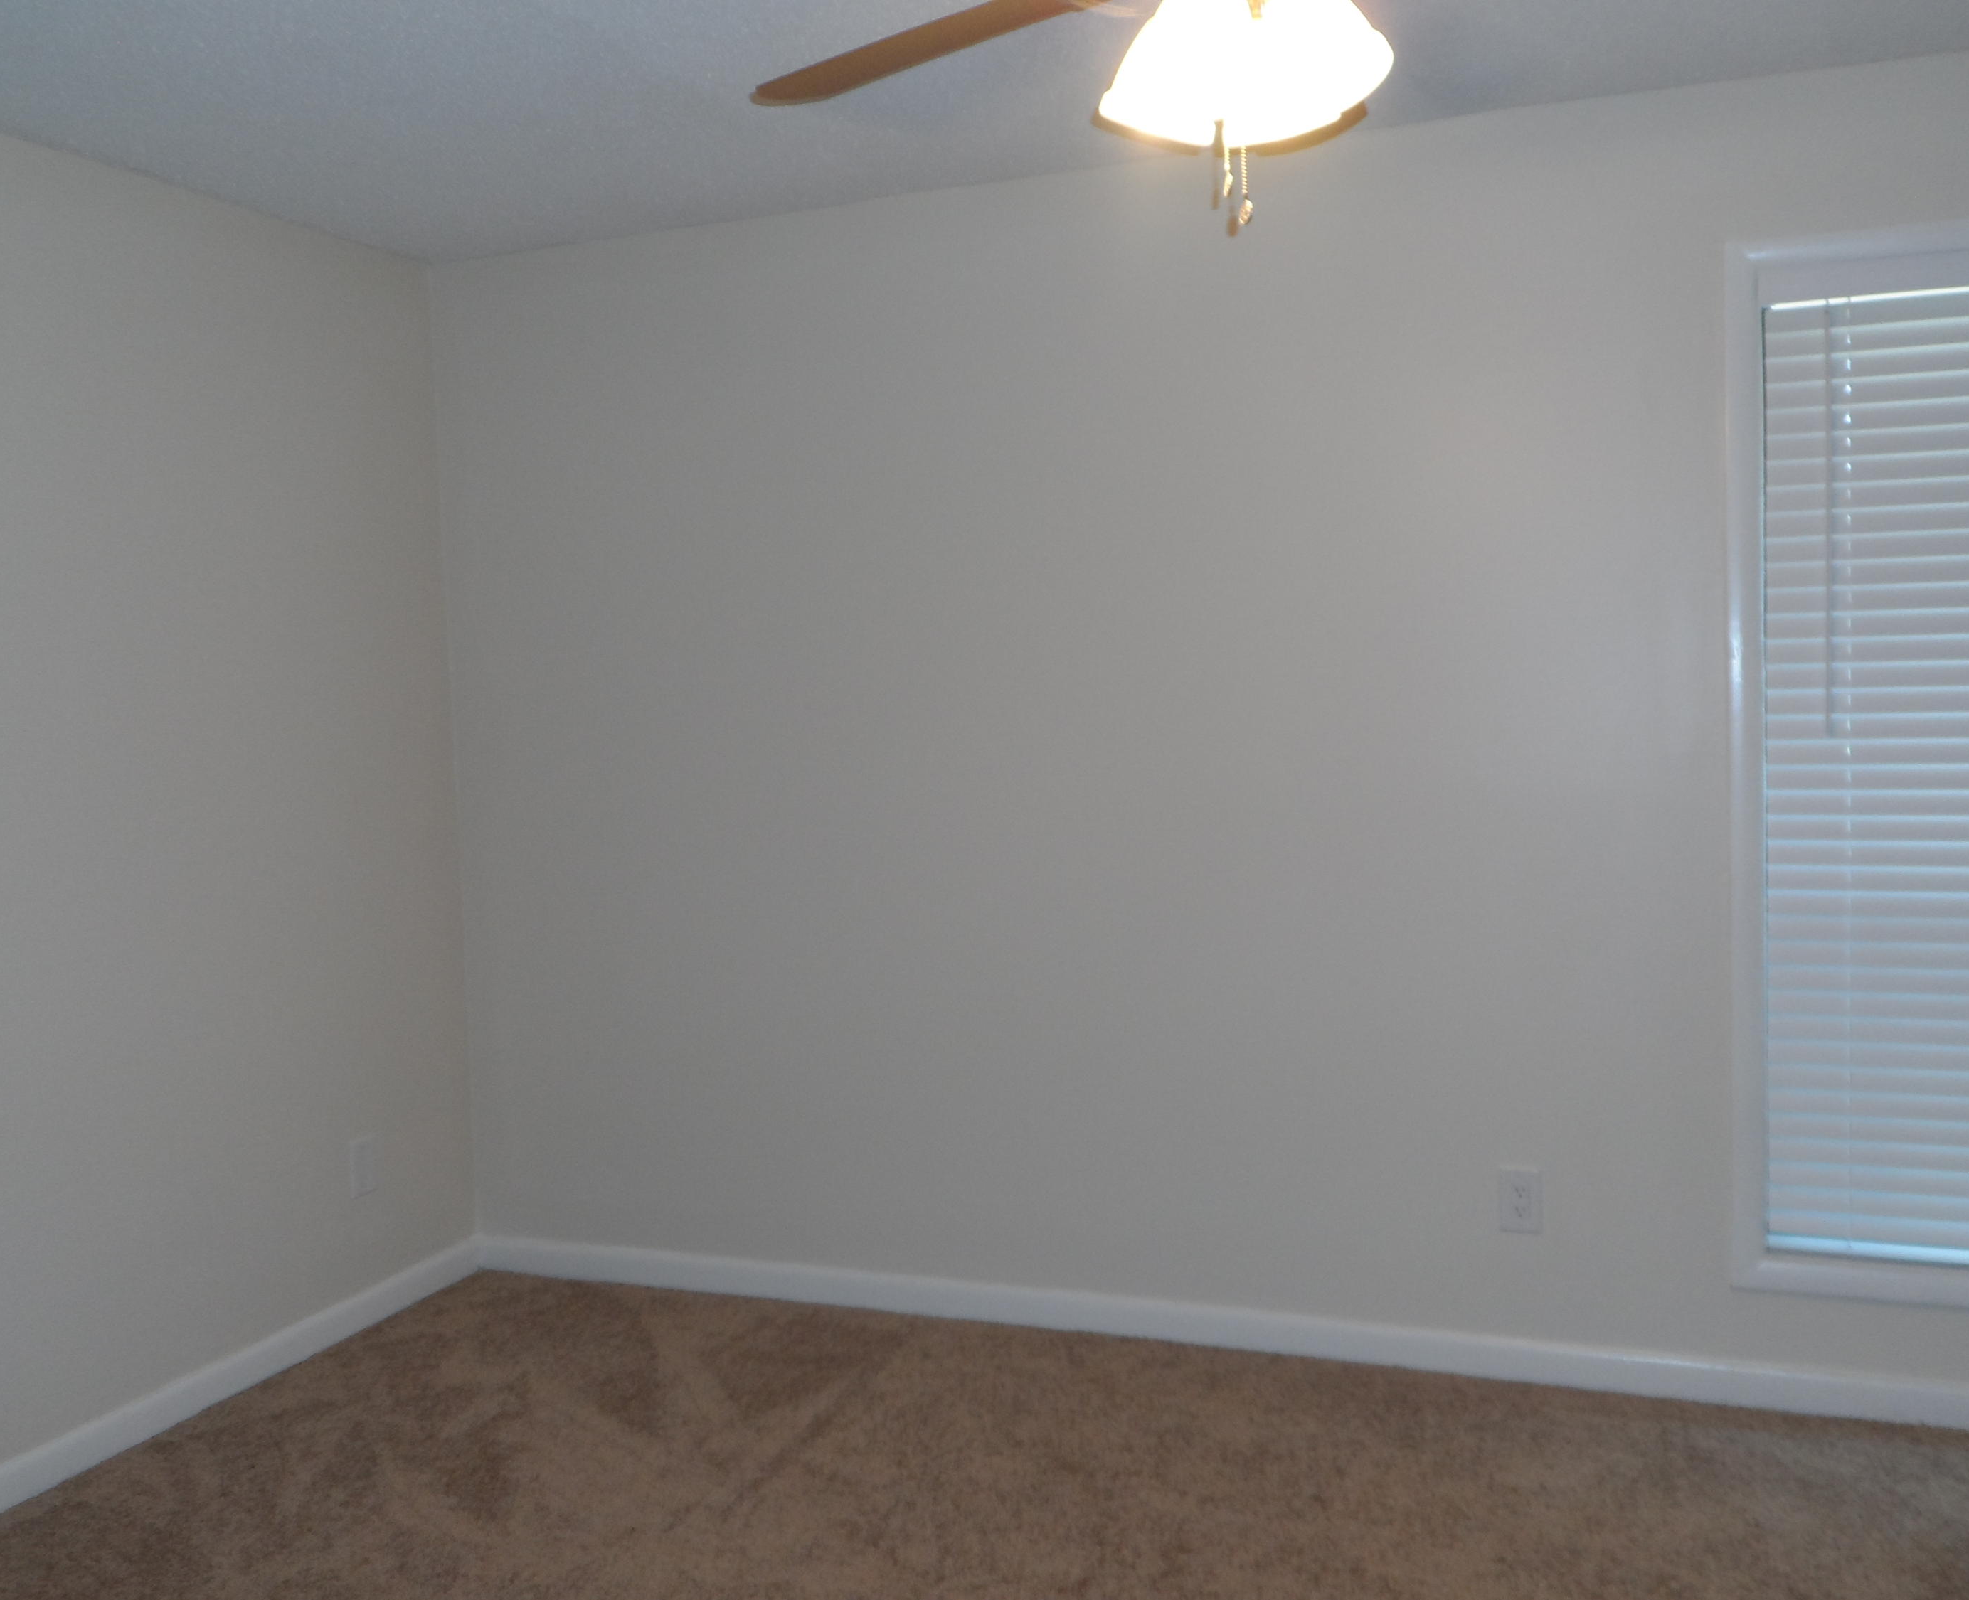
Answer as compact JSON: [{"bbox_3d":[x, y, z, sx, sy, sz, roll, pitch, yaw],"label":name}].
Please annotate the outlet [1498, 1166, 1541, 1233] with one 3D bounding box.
[{"bbox_3d":[0.994,0.743,3.198,0.078,0.125,0.010,0,4,21],"label":"outlet"}]

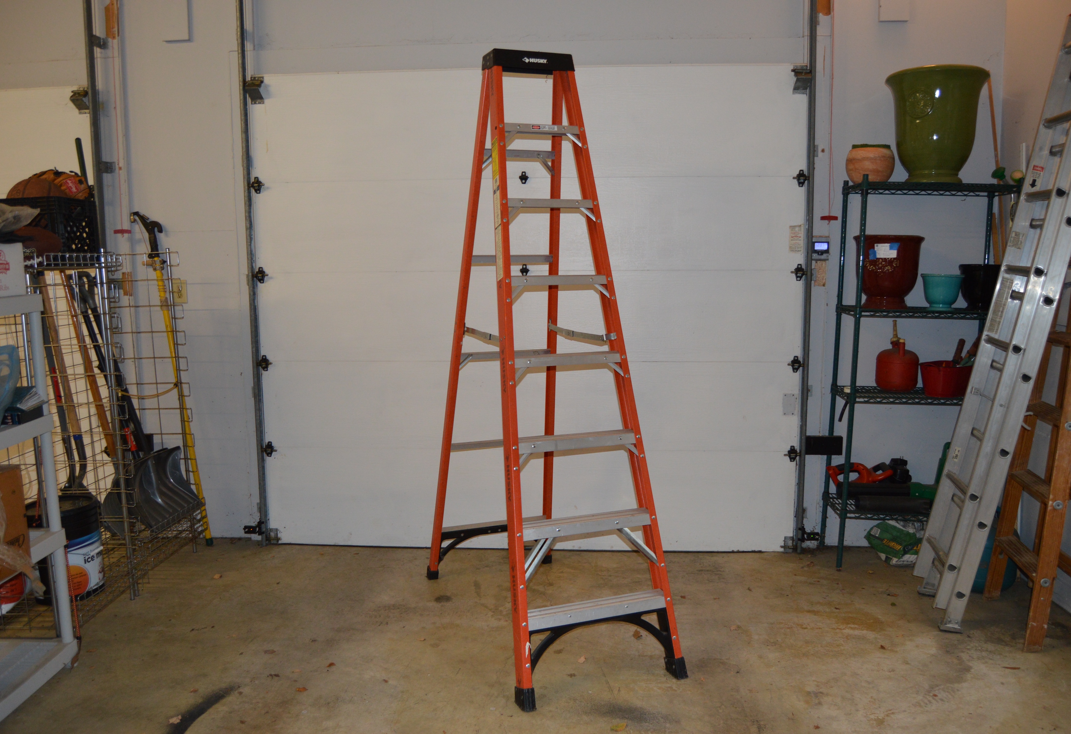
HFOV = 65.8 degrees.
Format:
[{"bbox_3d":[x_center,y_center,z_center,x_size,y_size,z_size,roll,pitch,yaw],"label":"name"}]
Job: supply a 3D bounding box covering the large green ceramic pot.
[{"bbox_3d":[1.899,-1.118,3.935,0.445,0.512,0.445,1,6,0],"label":"large green ceramic pot"}]

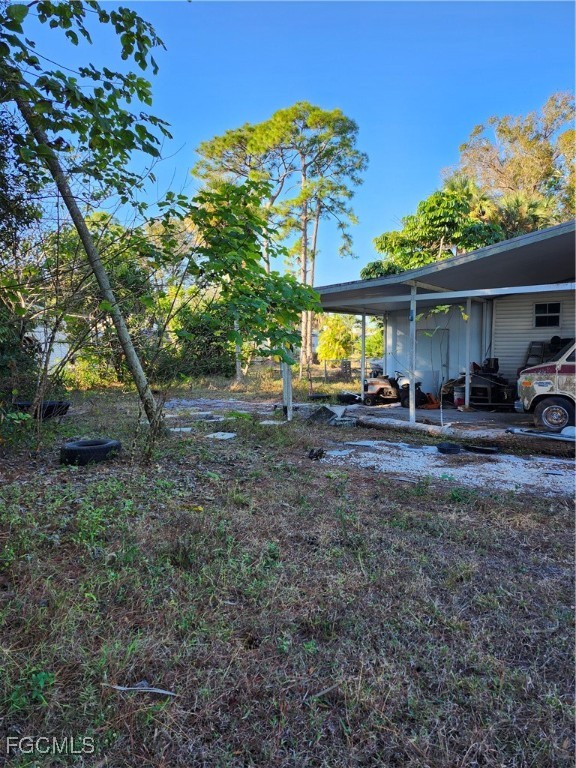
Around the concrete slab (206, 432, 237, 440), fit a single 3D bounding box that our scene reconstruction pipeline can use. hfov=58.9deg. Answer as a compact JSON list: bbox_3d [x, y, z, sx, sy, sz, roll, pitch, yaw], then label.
[{"bbox_3d":[-1.070,0.832,8.139,0.400,0.055,0.410,2,5,27],"label":"concrete slab"}]

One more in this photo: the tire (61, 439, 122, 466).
[{"bbox_3d":[-2.515,0.866,6.506,0.700,0.215,0.700,-3,4,0],"label":"tire"}]

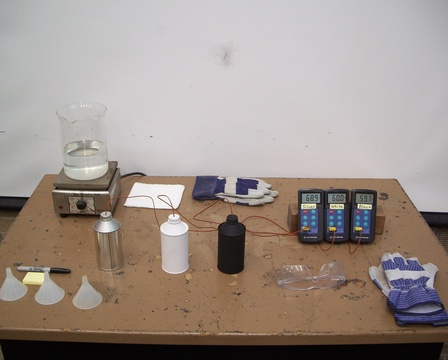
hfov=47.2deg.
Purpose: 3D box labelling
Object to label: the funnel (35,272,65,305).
[{"bbox_3d":[-0.401,0.238,1.173,0.066,0.066,0.066,1,26,-1],"label":"funnel"}]

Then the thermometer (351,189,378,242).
[{"bbox_3d":[0.383,0.099,1.422,0.069,0.147,0.027,1,-8,0],"label":"thermometer"}]

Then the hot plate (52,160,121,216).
[{"bbox_3d":[-0.402,0.037,1.523,0.162,0.117,0.169,1,26,-1],"label":"hot plate"}]

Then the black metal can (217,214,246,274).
[{"bbox_3d":[0.020,0.155,1.272,0.068,0.144,0.068,1,26,-1],"label":"black metal can"}]

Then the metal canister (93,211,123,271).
[{"bbox_3d":[-0.285,0.149,1.271,0.067,0.144,0.067,1,26,-1],"label":"metal canister"}]

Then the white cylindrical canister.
[{"bbox_3d":[-0.121,0.154,1.268,0.068,0.144,0.068,1,26,-1],"label":"white cylindrical canister"}]

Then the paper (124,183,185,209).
[{"bbox_3d":[-0.215,0.051,1.636,0.168,0.005,0.157,1,27,0],"label":"paper"}]

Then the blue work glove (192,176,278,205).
[{"bbox_3d":[0.040,0.033,1.647,0.270,0.036,0.142,1,27,0],"label":"blue work glove"}]

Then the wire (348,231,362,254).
[{"bbox_3d":[0.358,0.170,1.386,0.033,0.040,0.042,1,27,0],"label":"wire"}]

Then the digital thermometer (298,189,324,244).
[{"bbox_3d":[0.236,0.098,1.396,0.068,0.143,0.030,1,1,1],"label":"digital thermometer"}]

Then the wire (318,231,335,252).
[{"bbox_3d":[0.283,0.167,1.389,0.036,0.040,0.035,1,27,0],"label":"wire"}]

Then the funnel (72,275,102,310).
[{"bbox_3d":[-0.312,0.248,1.176,0.068,0.068,0.068,1,27,0],"label":"funnel"}]

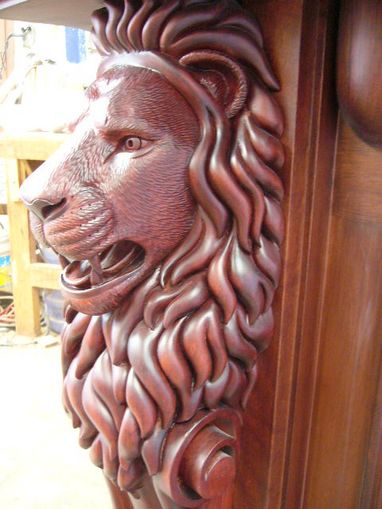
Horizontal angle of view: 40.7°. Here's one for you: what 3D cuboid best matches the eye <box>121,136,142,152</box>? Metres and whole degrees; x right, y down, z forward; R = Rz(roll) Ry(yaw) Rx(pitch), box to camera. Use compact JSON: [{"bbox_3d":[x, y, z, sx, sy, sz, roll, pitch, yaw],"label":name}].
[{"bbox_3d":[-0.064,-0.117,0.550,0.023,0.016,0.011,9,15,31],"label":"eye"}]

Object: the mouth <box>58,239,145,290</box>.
[{"bbox_3d":[-0.106,0.011,0.585,0.078,0.046,0.085,-8,16,-36],"label":"mouth"}]

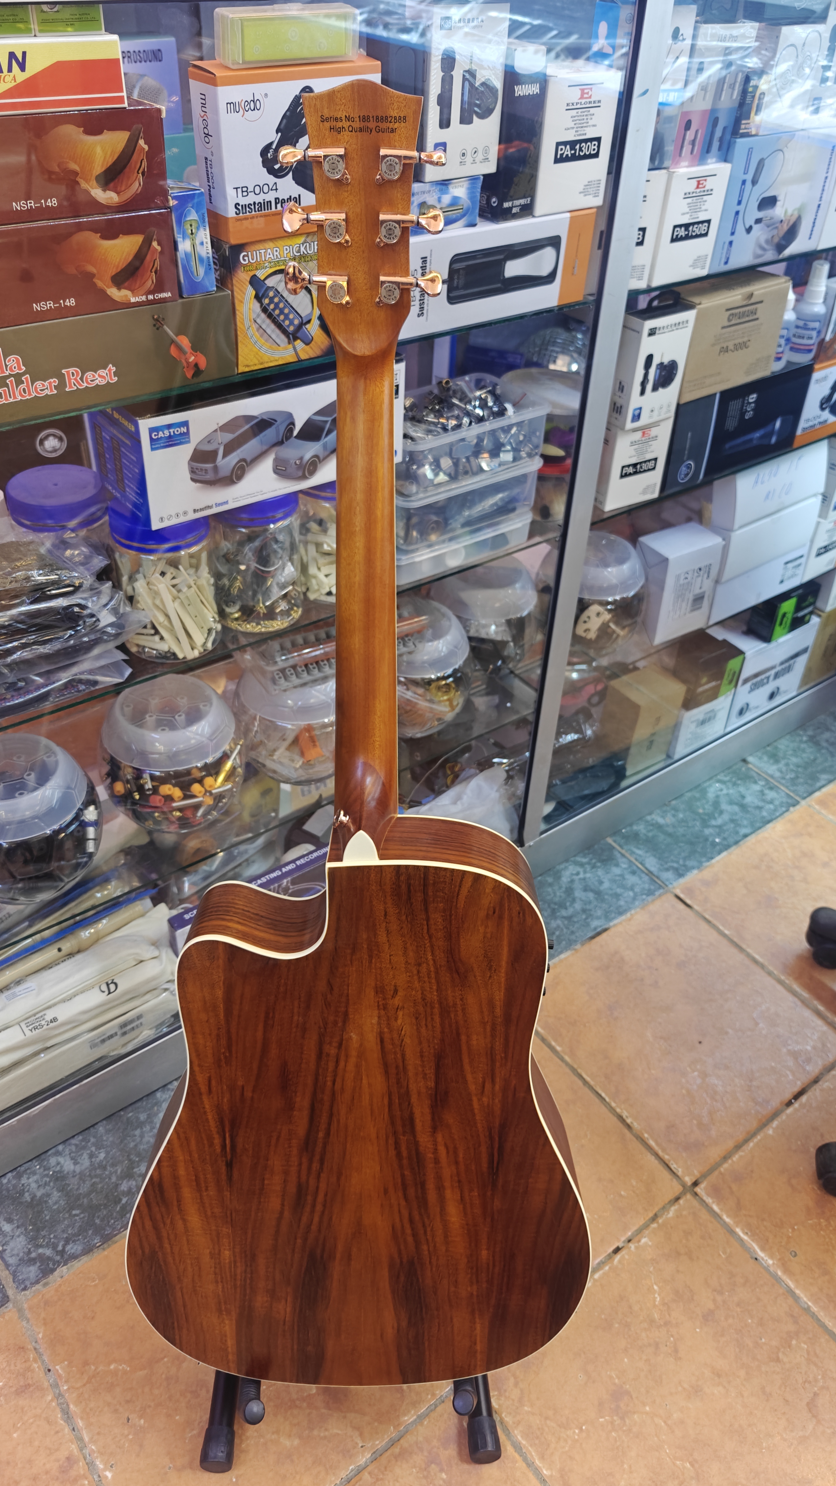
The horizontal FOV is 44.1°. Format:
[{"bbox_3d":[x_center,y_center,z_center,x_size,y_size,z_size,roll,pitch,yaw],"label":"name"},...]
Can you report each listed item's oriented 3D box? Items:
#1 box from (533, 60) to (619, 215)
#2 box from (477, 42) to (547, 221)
[{"bbox_3d":[0.131,-0.565,0.967,0.095,0.110,0.055,-26,47,-30],"label":"box"},{"bbox_3d":[0.081,-0.569,0.964,0.044,0.137,0.044,-24,46,-29],"label":"box"}]

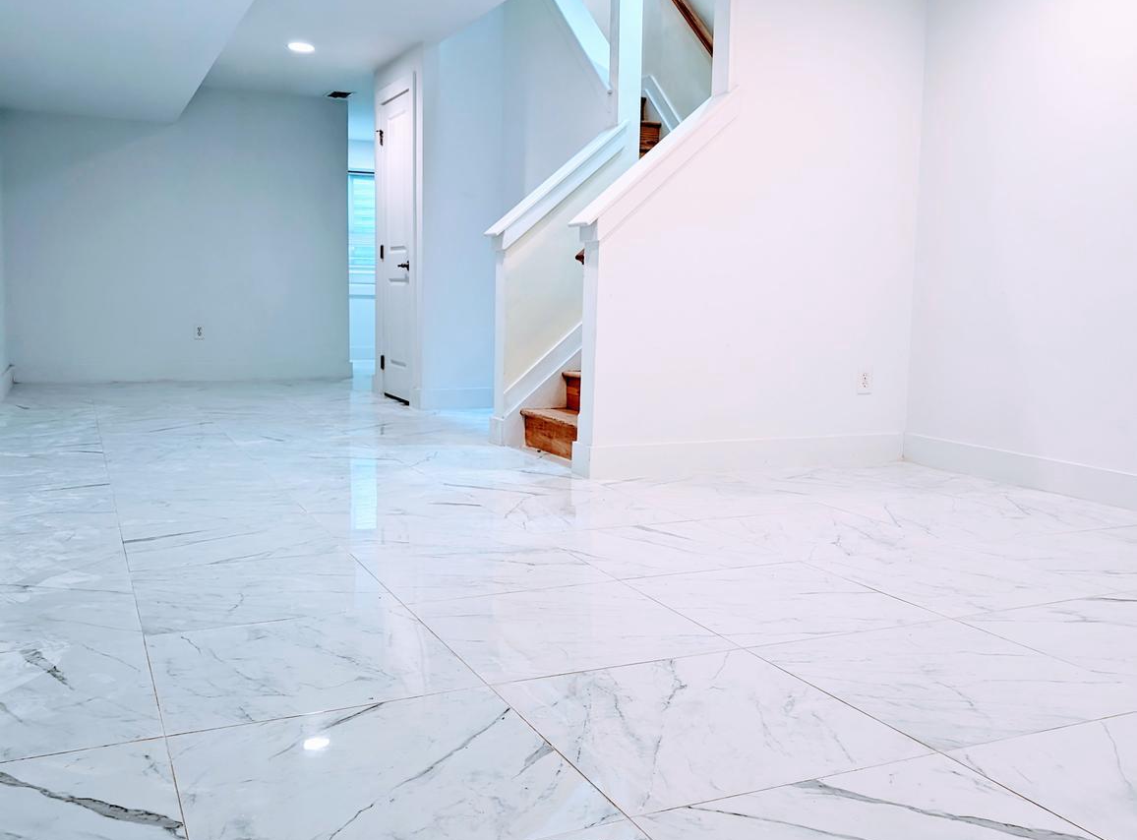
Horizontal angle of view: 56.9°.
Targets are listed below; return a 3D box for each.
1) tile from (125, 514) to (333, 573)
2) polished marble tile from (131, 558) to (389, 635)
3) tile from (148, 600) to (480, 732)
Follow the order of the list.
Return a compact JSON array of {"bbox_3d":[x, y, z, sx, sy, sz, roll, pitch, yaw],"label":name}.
[{"bbox_3d":[-1.043,0.374,3.243,0.606,0.010,0.584,-2,8,-25],"label":"tile"},{"bbox_3d":[-0.796,0.442,2.726,0.606,0.010,0.584,-2,8,-25],"label":"polished marble tile"},{"bbox_3d":[-0.549,0.509,2.208,0.606,0.010,0.584,-2,8,-25],"label":"tile"}]

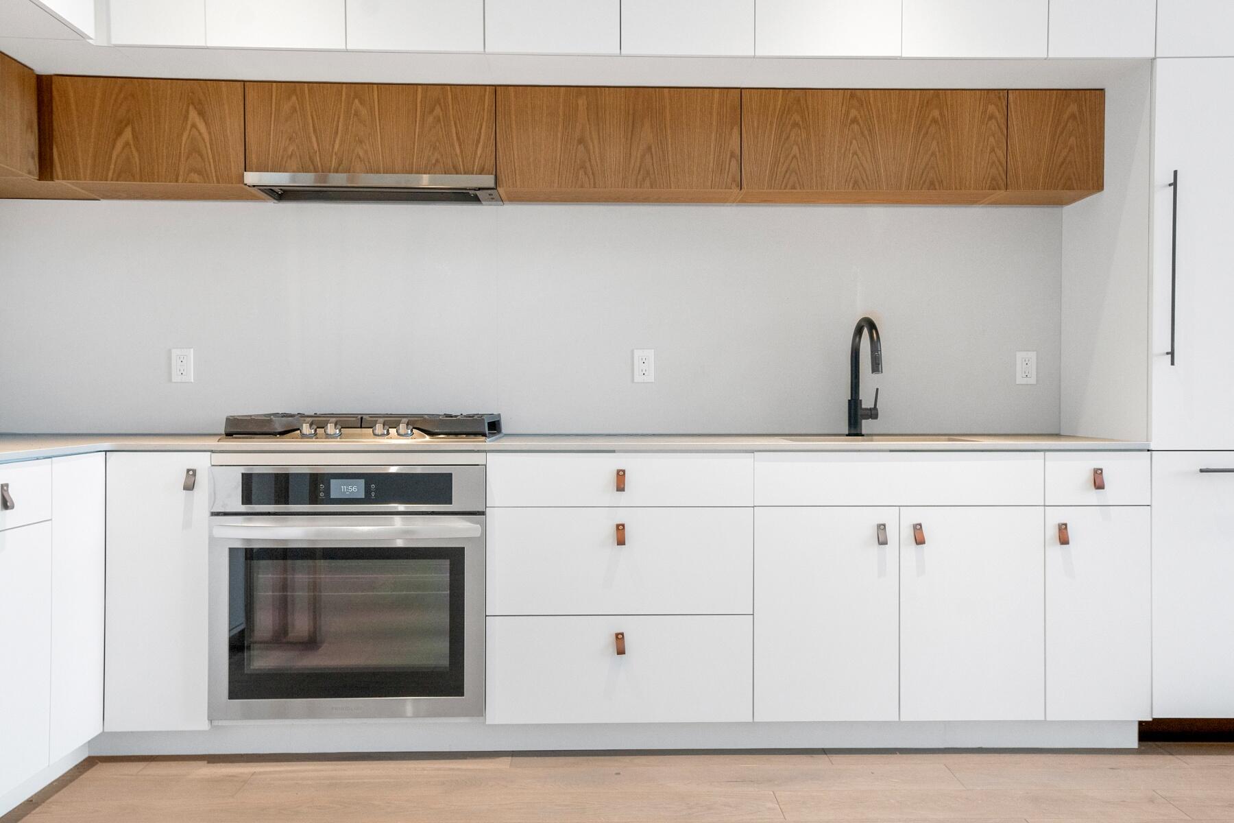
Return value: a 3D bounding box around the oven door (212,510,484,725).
[{"bbox_3d":[-0.741,0.568,2.730,0.752,0.569,0.080,0,1,-2],"label":"oven door"}]

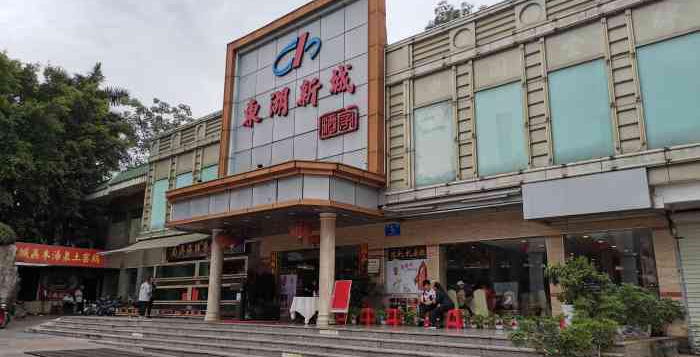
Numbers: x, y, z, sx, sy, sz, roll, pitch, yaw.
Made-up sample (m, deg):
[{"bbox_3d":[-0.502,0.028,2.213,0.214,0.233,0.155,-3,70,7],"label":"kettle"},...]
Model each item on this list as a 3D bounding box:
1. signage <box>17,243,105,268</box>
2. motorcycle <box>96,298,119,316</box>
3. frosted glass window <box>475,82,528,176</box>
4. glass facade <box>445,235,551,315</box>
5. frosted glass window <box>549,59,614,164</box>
[{"bbox_3d":[-13.847,3.718,25.083,0.150,0.980,4.400,-11,-18,40],"label":"signage"},{"bbox_3d":[-12.056,6.309,26.277,0.750,1.050,1.800,3,-14,-12],"label":"motorcycle"},{"bbox_3d":[3.979,-1.276,13.835,1.359,2.408,0.100,-11,-18,40],"label":"frosted glass window"},{"bbox_3d":[3.763,2.608,13.805,2.940,2.010,0.100,-11,-18,40],"label":"glass facade"},{"bbox_3d":[5.495,-1.585,12.566,1.366,2.386,0.100,-11,-18,40],"label":"frosted glass window"}]

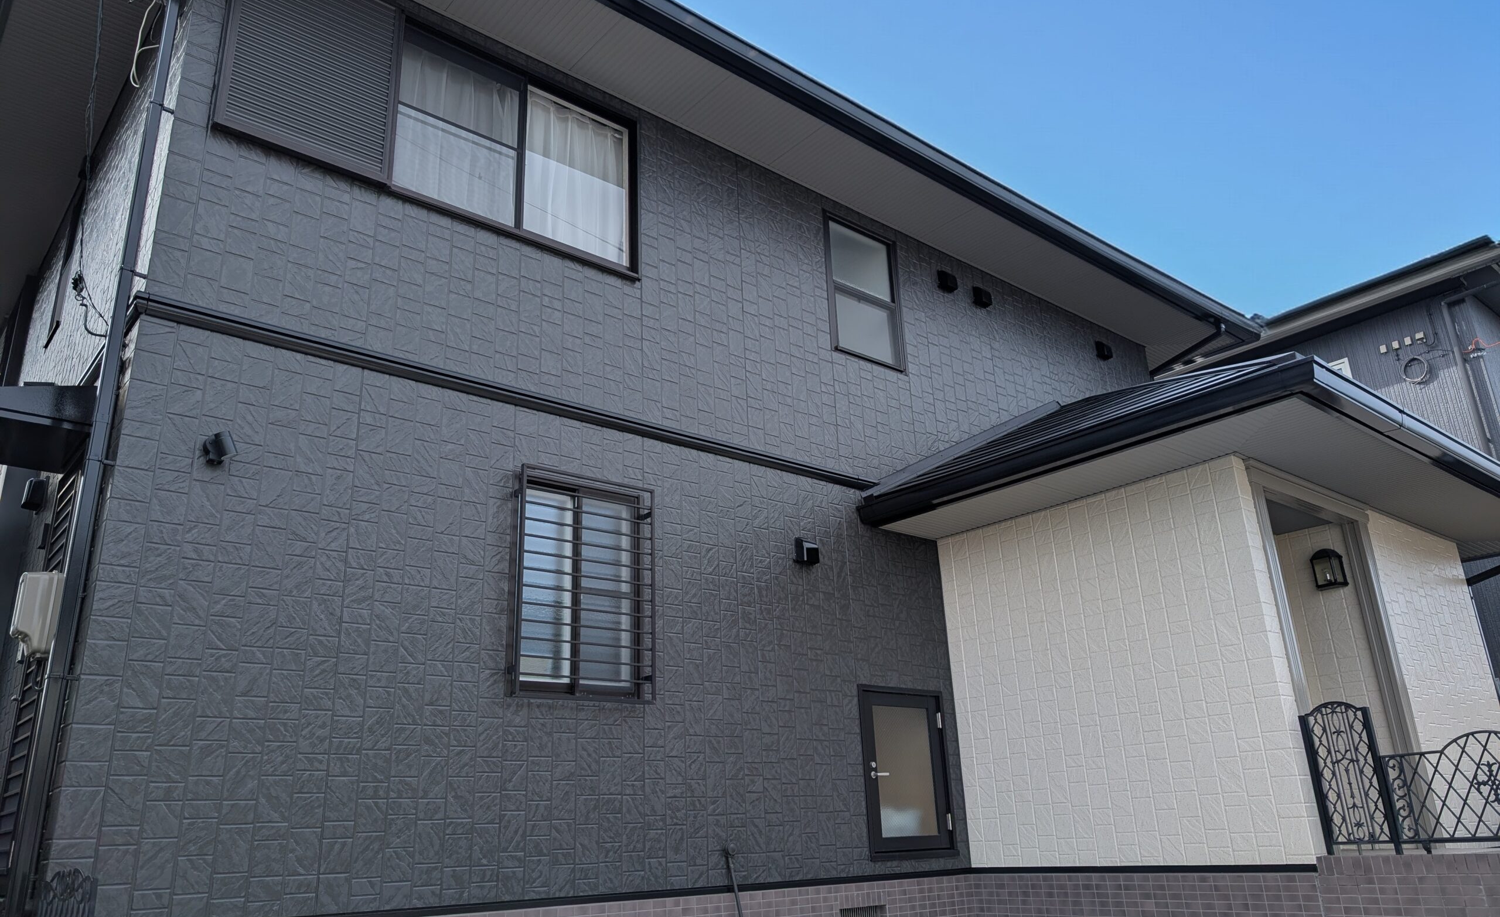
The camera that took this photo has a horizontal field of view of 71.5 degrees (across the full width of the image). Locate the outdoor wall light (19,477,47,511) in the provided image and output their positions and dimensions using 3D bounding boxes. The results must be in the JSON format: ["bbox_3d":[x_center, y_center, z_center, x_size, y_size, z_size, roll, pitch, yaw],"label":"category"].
[{"bbox_3d":[-4.301,0.218,6.262,0.110,0.175,0.125,14,-25,-39],"label":"outdoor wall light"}]

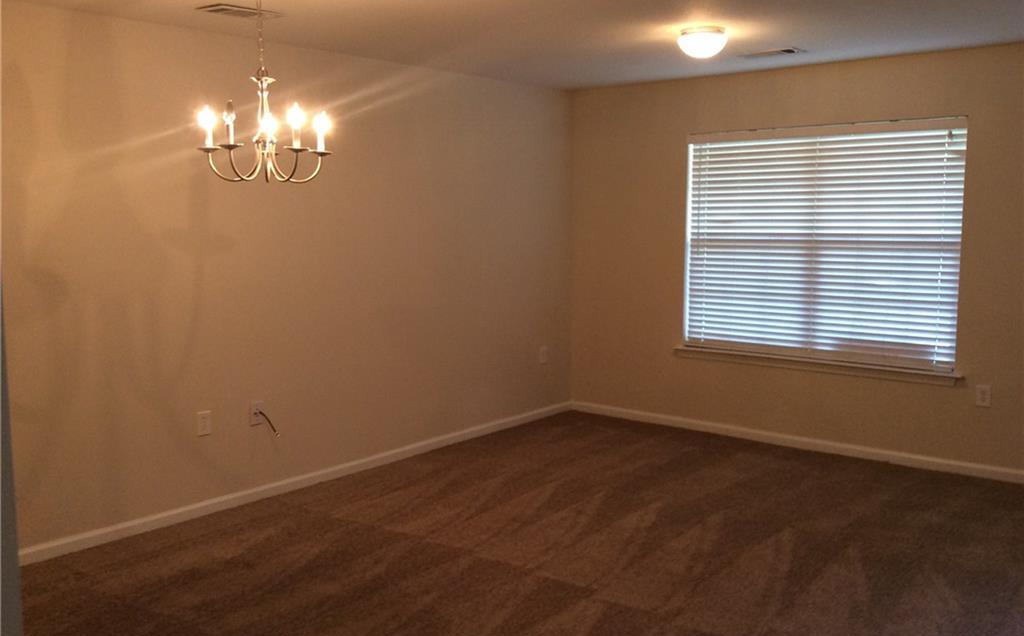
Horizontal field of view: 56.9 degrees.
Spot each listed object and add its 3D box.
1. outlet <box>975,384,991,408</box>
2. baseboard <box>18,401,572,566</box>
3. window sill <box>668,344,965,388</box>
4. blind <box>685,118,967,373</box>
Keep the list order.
[{"bbox_3d":[2.688,0.447,5.388,0.074,0.118,0.009,5,9,39],"label":"outlet"},{"bbox_3d":[-0.847,0.870,5.709,0.016,0.068,4.103,5,9,39],"label":"baseboard"},{"bbox_3d":[1.885,0.296,6.044,1.892,0.080,0.080,5,9,39],"label":"window sill"},{"bbox_3d":[1.897,-0.473,5.976,1.768,1.449,0.060,5,9,39],"label":"blind"}]

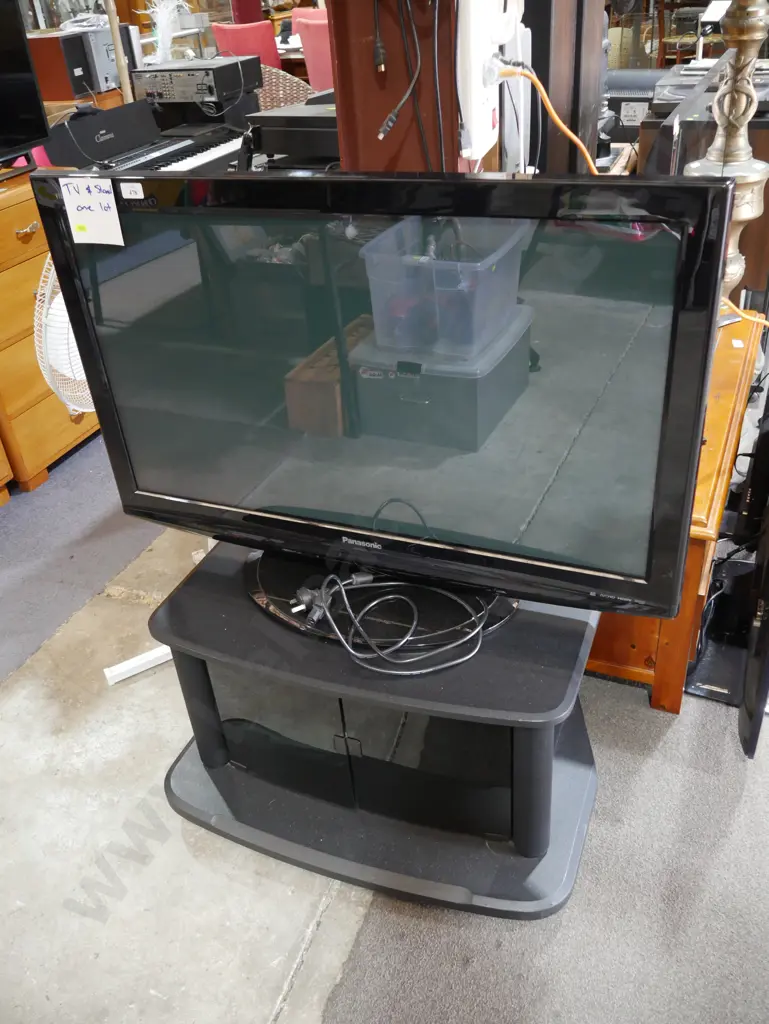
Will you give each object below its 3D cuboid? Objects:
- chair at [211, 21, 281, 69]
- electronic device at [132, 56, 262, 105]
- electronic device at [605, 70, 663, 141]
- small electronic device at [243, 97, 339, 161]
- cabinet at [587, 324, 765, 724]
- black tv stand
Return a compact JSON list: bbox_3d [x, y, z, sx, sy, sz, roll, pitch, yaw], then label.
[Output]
[{"bbox_3d":[-0.877,-3.236,6.442,0.460,1.020,0.580,9,35,22],"label":"chair"},{"bbox_3d":[-0.857,-1.997,3.830,0.435,0.140,0.400,9,35,22],"label":"electronic device"},{"bbox_3d":[0.917,-1.390,2.805,0.340,0.210,0.280,20,40,33],"label":"electronic device"},{"bbox_3d":[-0.218,-1.369,2.973,0.430,0.135,0.320,18,39,32],"label":"small electronic device"},{"bbox_3d":[0.585,-0.088,2.015,0.480,0.460,1.080,9,35,22],"label":"cabinet"},{"bbox_3d":[-0.012,0.335,1.502,0.780,0.355,0.540,8,34,20],"label":"black tv stand"}]

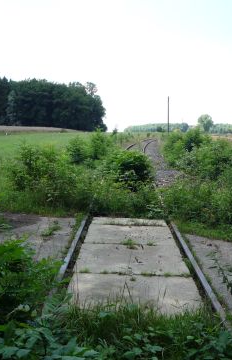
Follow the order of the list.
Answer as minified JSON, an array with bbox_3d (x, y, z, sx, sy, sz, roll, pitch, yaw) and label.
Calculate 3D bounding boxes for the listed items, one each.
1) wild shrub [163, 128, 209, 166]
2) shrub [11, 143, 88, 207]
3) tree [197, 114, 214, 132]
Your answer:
[{"bbox_3d":[3.155,-1.445,20.141,2.020,1.777,1.900,0,6,0],"label":"wild shrub"},{"bbox_3d":[-1.450,-0.086,9.391,1.586,1.322,1.350,0,6,0],"label":"shrub"},{"bbox_3d":[61.855,-38.326,305.793,11.738,13.868,10.500,0,6,0],"label":"tree"}]

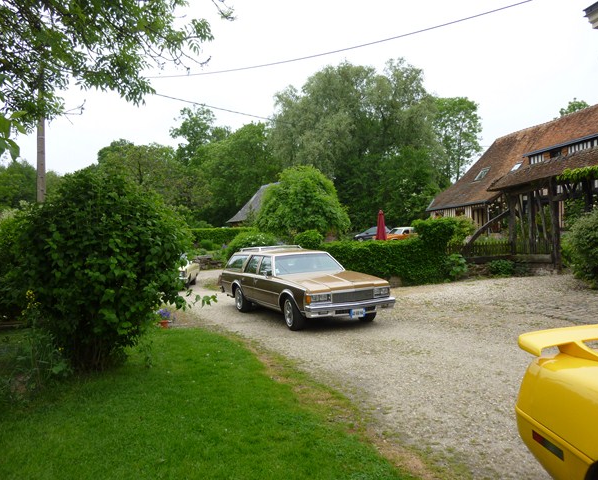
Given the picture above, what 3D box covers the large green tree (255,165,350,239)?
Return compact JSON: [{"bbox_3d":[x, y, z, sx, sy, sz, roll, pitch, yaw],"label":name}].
[{"bbox_3d":[0.220,-2.000,28.000,5.700,5.100,5.400,-2,0,0],"label":"large green tree"}]

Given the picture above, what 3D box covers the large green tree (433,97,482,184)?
[{"bbox_3d":[16.700,-7.400,48.000,5.900,15.000,5.900,-2,0,0],"label":"large green tree"}]

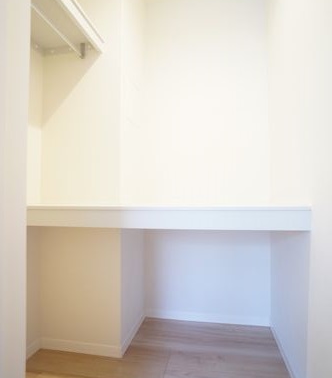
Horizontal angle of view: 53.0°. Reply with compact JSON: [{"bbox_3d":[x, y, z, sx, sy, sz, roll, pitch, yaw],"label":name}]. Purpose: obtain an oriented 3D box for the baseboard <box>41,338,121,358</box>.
[{"bbox_3d":[-0.499,0.929,1.950,0.499,0.055,0.016,0,-2,10],"label":"baseboard"}]

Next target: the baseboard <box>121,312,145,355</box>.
[{"bbox_3d":[-0.205,0.939,2.205,0.016,0.055,0.610,0,-2,10],"label":"baseboard"}]

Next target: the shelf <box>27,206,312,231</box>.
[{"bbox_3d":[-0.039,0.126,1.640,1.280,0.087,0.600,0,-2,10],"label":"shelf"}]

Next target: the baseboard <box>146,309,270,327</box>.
[{"bbox_3d":[0.296,0.948,2.430,0.903,0.055,0.016,0,-2,10],"label":"baseboard"}]

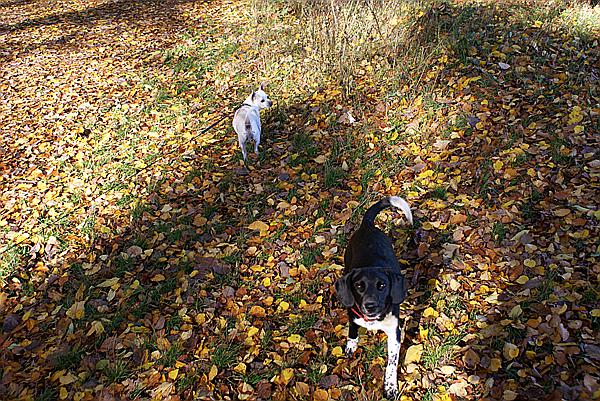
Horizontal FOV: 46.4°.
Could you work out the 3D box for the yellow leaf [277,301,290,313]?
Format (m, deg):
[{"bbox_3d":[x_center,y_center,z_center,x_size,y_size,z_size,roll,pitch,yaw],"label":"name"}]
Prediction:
[{"bbox_3d":[-0.061,0.393,2.598,0.048,0.014,0.065,-1,27,-1],"label":"yellow leaf"}]

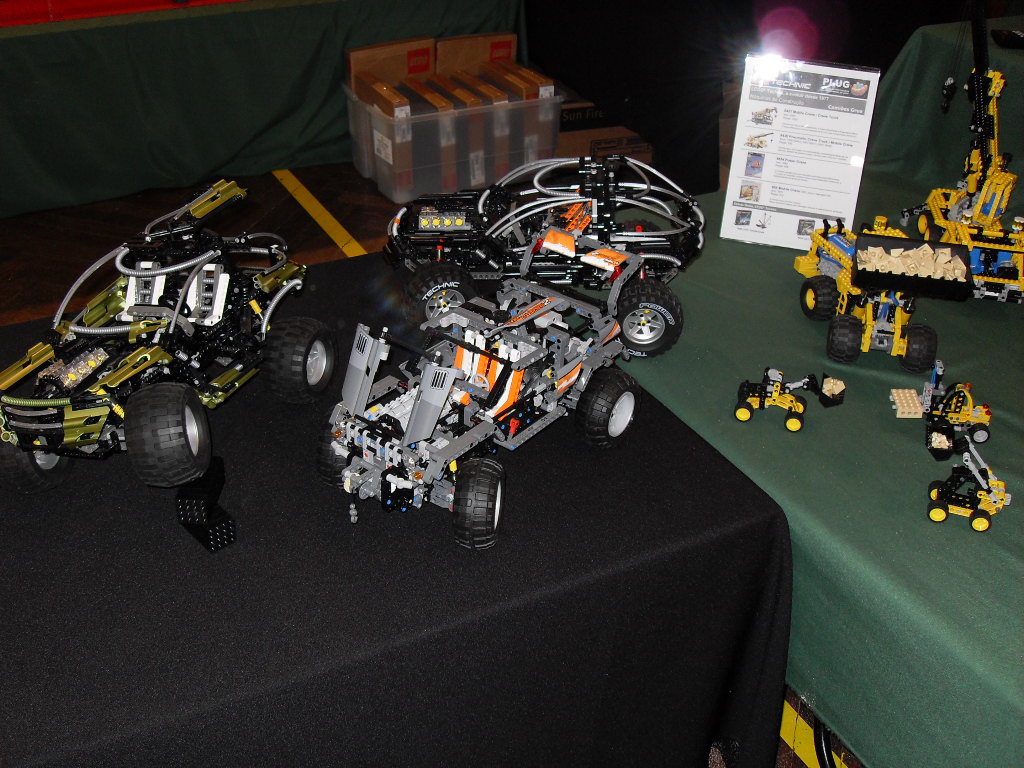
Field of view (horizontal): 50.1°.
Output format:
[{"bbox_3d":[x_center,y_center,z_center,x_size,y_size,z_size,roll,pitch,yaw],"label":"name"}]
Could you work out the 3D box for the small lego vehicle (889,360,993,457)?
[{"bbox_3d":[0.520,0.013,1.333,0.124,0.096,0.072,2,29,2],"label":"small lego vehicle"}]

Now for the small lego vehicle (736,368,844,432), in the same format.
[{"bbox_3d":[0.345,0.015,1.354,0.132,0.068,0.064,8,30,13],"label":"small lego vehicle"}]

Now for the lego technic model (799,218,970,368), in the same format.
[{"bbox_3d":[0.505,-0.139,1.509,0.153,0.190,0.348,2,29,1],"label":"lego technic model"}]

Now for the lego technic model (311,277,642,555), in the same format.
[{"bbox_3d":[-0.030,-0.006,1.231,0.232,0.213,0.367,21,35,31],"label":"lego technic model"}]

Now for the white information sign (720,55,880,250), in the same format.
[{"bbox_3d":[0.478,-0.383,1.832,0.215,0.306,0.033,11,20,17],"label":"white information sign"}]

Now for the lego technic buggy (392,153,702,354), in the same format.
[{"bbox_3d":[0.051,-0.209,1.585,0.442,0.222,0.278,6,30,8],"label":"lego technic buggy"}]

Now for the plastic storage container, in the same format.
[{"bbox_3d":[-0.240,-1.024,4.430,0.726,0.320,0.534,-13,32,-24],"label":"plastic storage container"}]

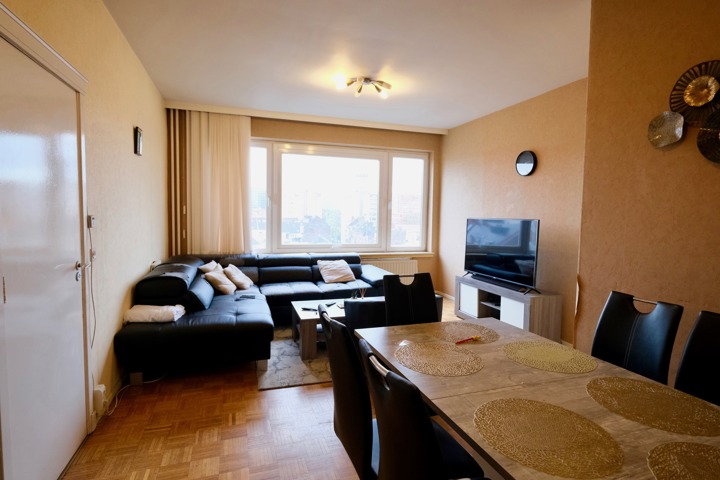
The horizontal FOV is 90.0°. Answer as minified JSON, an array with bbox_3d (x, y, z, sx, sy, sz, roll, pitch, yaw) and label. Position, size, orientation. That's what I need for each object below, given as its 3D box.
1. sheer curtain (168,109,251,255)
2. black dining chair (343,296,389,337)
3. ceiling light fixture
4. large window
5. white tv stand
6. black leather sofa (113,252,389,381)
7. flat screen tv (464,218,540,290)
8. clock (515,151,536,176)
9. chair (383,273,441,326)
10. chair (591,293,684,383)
[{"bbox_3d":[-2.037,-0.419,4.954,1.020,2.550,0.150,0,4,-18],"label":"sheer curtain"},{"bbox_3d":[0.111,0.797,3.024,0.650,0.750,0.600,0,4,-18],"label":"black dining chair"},{"bbox_3d":[0.066,-1.628,3.785,0.470,0.140,0.470,1,3,0],"label":"ceiling light fixture"},{"bbox_3d":[-0.327,-0.632,5.766,3.230,1.740,0.150,0,4,-18],"label":"large window"},{"bbox_3d":[1.769,0.832,4.500,0.420,0.545,1.370,0,4,-18],"label":"white tv stand"},{"bbox_3d":[-0.767,0.664,4.138,2.900,0.860,2.070,0,4,-18],"label":"black leather sofa"},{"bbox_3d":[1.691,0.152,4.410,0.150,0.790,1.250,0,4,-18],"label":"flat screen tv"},{"bbox_3d":[2.040,-0.936,4.436,0.050,0.310,0.310,0,4,-18],"label":"clock"},{"bbox_3d":[0.395,0.732,2.143,0.440,0.980,0.550,0,4,-18],"label":"chair"},{"bbox_3d":[1.129,0.769,1.683,0.550,0.980,0.440,0,4,-18],"label":"chair"}]

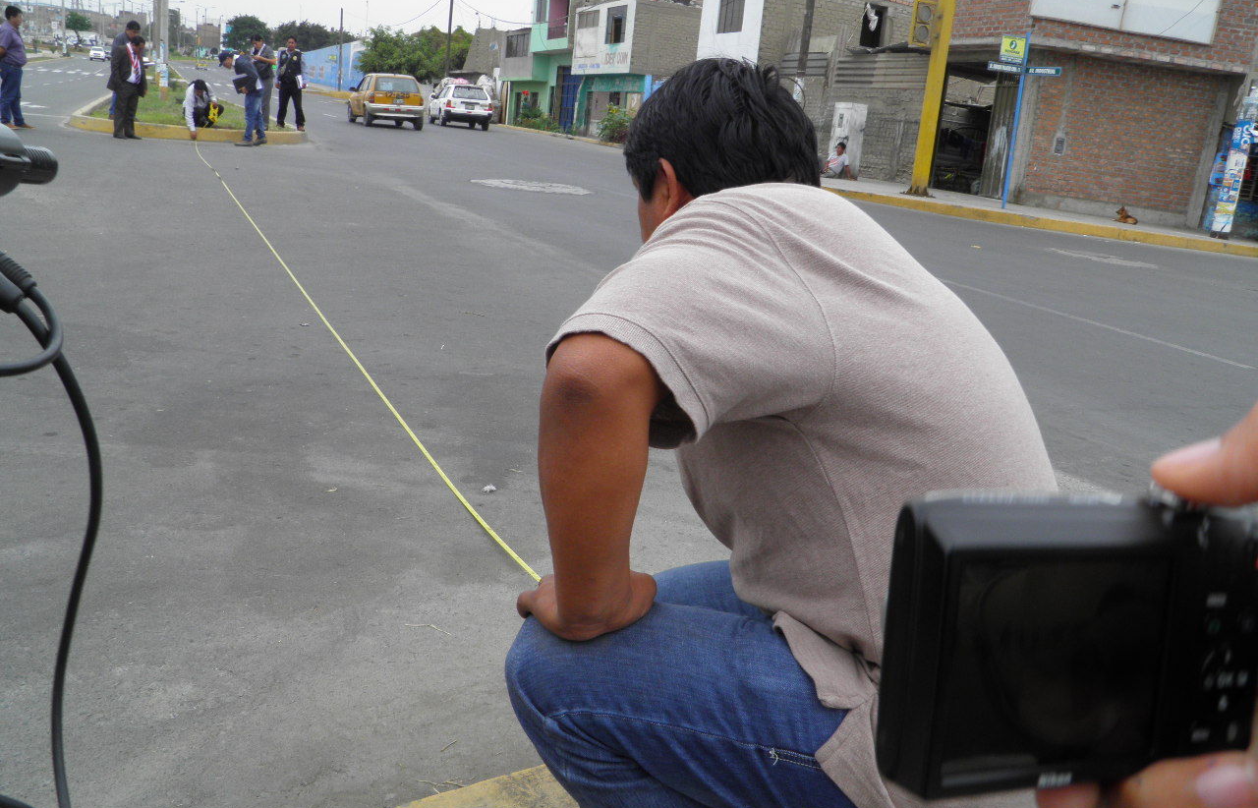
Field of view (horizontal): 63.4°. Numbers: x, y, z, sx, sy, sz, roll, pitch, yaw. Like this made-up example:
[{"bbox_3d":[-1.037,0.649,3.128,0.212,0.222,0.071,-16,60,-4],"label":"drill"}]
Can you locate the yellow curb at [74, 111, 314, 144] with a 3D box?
[{"bbox_3d":[-7.619,-4.762,17.862,3.900,0.180,1.250,-4,19,-30],"label":"yellow curb"}]

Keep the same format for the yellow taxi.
[{"bbox_3d":[-7.305,-9.083,30.353,1.630,1.430,4.050,-2,18,-24],"label":"yellow taxi"}]

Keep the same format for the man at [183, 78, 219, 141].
[{"bbox_3d":[-7.549,-5.200,17.947,0.600,0.980,0.700,-7,21,-37],"label":"man"}]

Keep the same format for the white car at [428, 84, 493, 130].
[{"bbox_3d":[-6.044,-10.618,36.134,1.670,1.430,4.250,0,17,-19],"label":"white car"}]

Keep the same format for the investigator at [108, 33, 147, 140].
[{"bbox_3d":[-8.116,-5.153,16.492,0.420,1.600,0.500,9,17,11],"label":"investigator"}]

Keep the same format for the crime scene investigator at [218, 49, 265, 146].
[{"bbox_3d":[-6.654,-5.261,17.487,0.800,1.450,0.500,-3,19,-29],"label":"crime scene investigator"}]

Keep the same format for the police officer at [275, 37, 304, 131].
[{"bbox_3d":[-6.554,-6.193,19.699,0.520,1.670,0.360,0,17,-18],"label":"police officer"}]

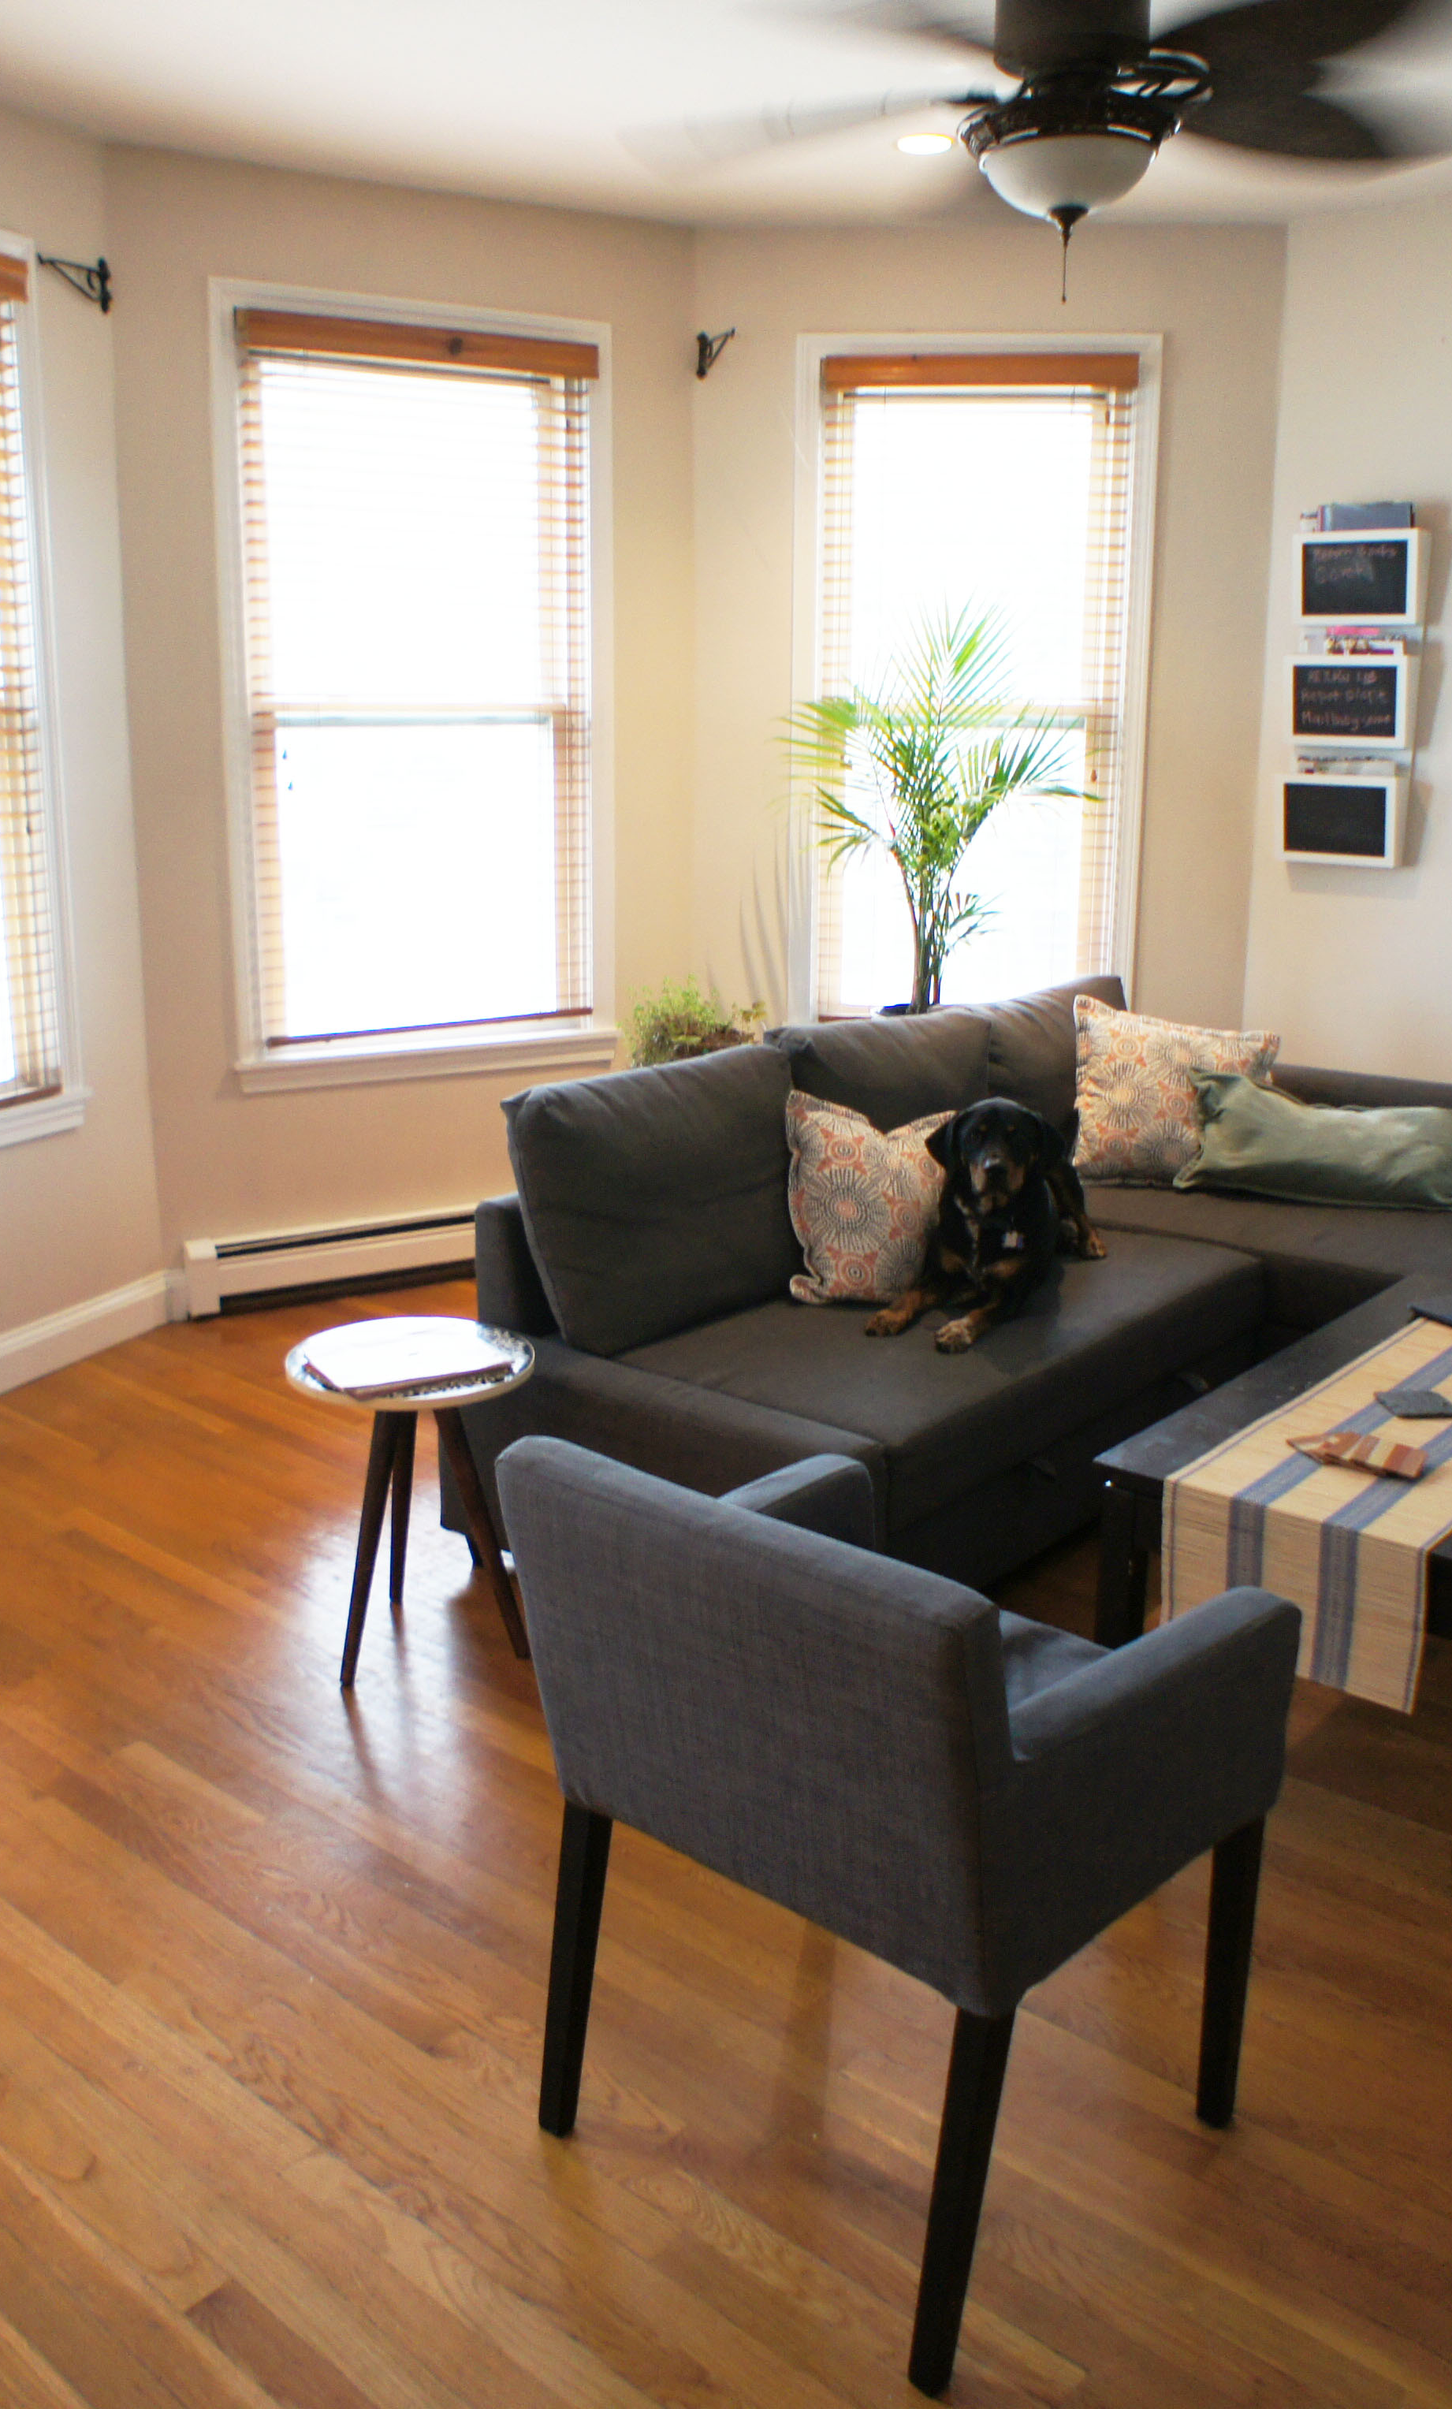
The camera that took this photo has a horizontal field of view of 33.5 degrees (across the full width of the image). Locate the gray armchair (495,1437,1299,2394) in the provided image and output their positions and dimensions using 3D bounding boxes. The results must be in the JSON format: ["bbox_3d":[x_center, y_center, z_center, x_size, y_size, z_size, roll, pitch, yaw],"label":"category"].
[{"bbox_3d":[0.183,0.646,2.598,0.610,0.810,0.600,12,18,41],"label":"gray armchair"}]

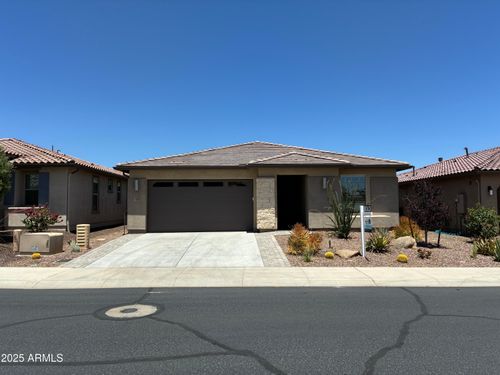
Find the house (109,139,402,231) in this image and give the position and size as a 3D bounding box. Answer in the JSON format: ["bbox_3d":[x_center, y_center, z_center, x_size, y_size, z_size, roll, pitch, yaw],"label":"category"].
[{"bbox_3d":[0.480,-0.170,23.939,13.050,5.200,14.800,0,-3,-1],"label":"house"}]

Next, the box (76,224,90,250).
[{"bbox_3d":[-5.845,1.736,13.200,0.341,0.866,0.290,0,-3,-1],"label":"box"}]

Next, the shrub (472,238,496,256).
[{"bbox_3d":[7.636,1.951,12.250,0.720,0.560,0.700,0,-3,-1],"label":"shrub"}]

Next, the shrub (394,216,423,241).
[{"bbox_3d":[6.540,1.645,15.537,1.120,0.980,1.100,0,-3,0],"label":"shrub"}]

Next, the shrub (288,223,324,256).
[{"bbox_3d":[1.890,1.738,12.829,1.120,1.000,1.050,0,-3,0],"label":"shrub"}]

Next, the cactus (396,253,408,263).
[{"bbox_3d":[4.700,2.138,11.607,0.340,0.290,0.340,0,-3,0],"label":"cactus"}]

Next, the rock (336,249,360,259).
[{"bbox_3d":[3.092,2.091,11.850,0.750,0.250,0.500,0,-3,-1],"label":"rock"}]

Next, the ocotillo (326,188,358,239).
[{"bbox_3d":[3.850,1.080,15.715,1.300,2.100,1.250,0,-3,0],"label":"ocotillo"}]

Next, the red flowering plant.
[{"bbox_3d":[-8.350,1.421,15.148,1.500,1.300,1.400,0,-3,0],"label":"red flowering plant"}]

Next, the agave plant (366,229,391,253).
[{"bbox_3d":[4.346,1.795,12.750,0.780,0.760,0.760,0,-3,-1],"label":"agave plant"}]

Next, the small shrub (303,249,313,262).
[{"bbox_3d":[1.769,2.075,11.560,0.310,0.420,0.310,0,-3,0],"label":"small shrub"}]

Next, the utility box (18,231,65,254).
[{"bbox_3d":[-7.140,1.886,12.871,1.000,0.700,0.880,0,-3,5],"label":"utility box"}]

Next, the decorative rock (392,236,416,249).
[{"bbox_3d":[5.534,1.972,13.500,0.820,0.410,0.620,0,-3,-1],"label":"decorative rock"}]

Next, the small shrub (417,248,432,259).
[{"bbox_3d":[5.417,2.059,11.650,0.430,0.290,0.400,0,-3,-1],"label":"small shrub"}]

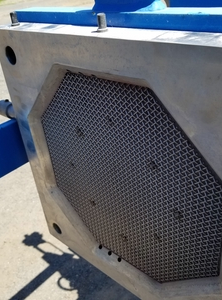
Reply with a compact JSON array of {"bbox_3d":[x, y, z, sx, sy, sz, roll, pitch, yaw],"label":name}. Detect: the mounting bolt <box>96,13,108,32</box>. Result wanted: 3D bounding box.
[{"bbox_3d":[-0.014,-0.204,0.483,0.017,0.026,0.017,-5,31,3],"label":"mounting bolt"}]

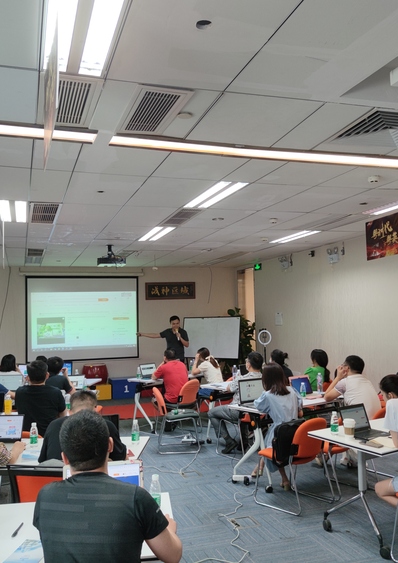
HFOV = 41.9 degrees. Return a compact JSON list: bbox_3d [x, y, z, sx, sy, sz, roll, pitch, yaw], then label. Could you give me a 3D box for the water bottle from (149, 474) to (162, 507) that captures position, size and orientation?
[{"bbox_3d":[-0.205,1.019,2.498,0.060,0.178,0.060,0,-4,-19],"label":"water bottle"}]

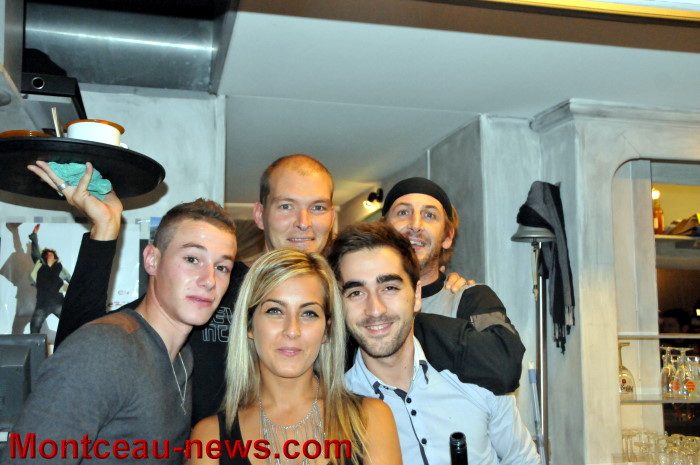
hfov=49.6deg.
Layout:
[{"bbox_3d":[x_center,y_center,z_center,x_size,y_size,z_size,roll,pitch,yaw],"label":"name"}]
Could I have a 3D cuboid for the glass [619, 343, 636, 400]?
[{"bbox_3d":[0.859,0.441,2.400,0.093,0.177,0.093,-1,-6,0],"label":"glass"}]

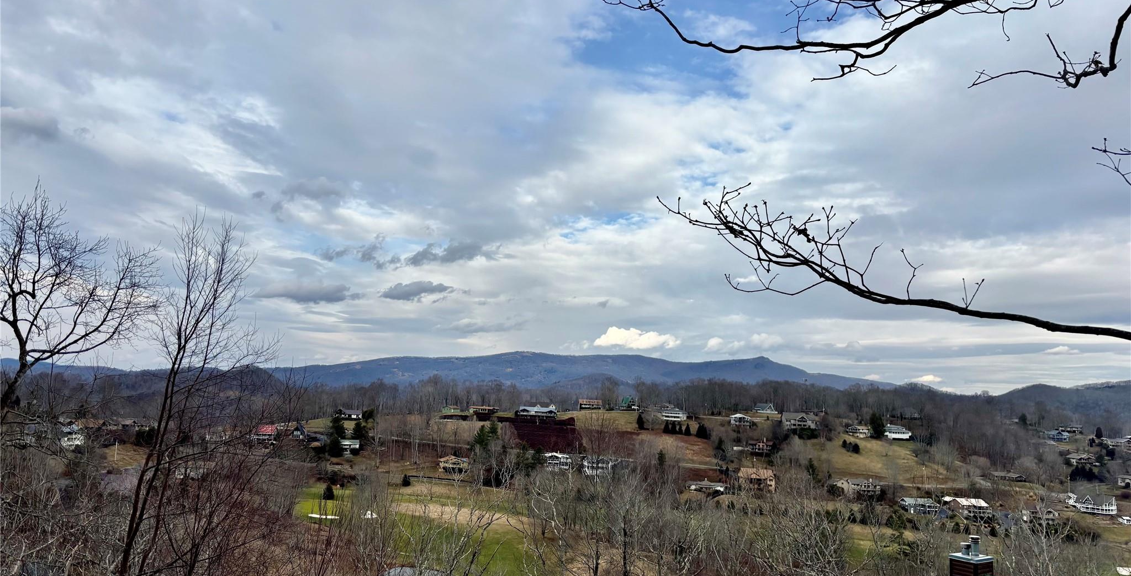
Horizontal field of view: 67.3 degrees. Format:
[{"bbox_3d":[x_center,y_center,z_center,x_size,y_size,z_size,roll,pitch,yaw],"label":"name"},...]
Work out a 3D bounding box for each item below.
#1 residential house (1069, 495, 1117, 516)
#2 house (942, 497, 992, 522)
[{"bbox_3d":[250.955,102.869,405.000,17.500,8.500,12.000,2,-7,5],"label":"residential house"},{"bbox_3d":[185.318,101.602,392.000,15.500,9.000,13.500,2,-7,0],"label":"house"}]

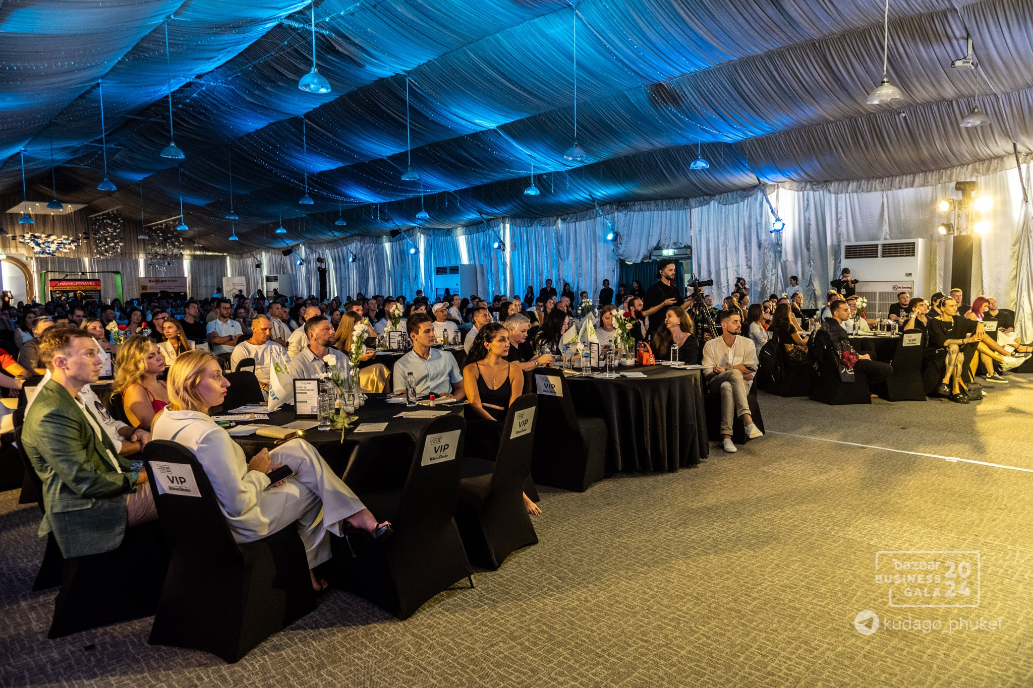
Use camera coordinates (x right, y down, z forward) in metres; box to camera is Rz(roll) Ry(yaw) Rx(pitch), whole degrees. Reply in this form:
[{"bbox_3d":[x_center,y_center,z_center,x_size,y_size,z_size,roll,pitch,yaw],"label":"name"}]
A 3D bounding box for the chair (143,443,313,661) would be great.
[{"bbox_3d":[-1.284,0.807,3.030,0.450,0.920,0.570,1,5,20],"label":"chair"}]

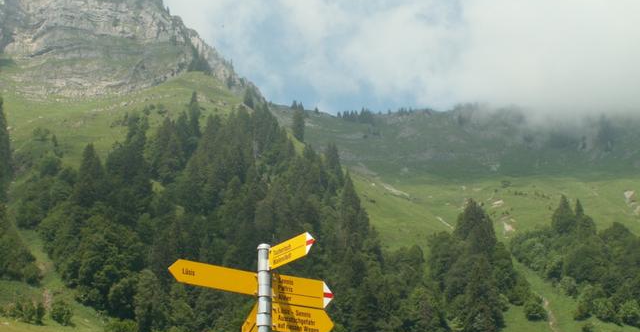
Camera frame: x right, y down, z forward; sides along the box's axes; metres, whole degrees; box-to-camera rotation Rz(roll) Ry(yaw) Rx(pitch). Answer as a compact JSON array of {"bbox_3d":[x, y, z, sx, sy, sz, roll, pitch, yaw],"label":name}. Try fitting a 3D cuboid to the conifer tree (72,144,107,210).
[{"bbox_3d":[-59.000,2.690,283.920,8.450,18.020,8.450,-1,-15,0],"label":"conifer tree"}]

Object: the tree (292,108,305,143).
[{"bbox_3d":[-10.460,-20.430,539.510,5.840,18.630,5.840,-1,-15,0],"label":"tree"}]

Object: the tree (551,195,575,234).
[{"bbox_3d":[85.340,17.420,390.400,8.090,15.300,8.090,-1,-15,0],"label":"tree"}]

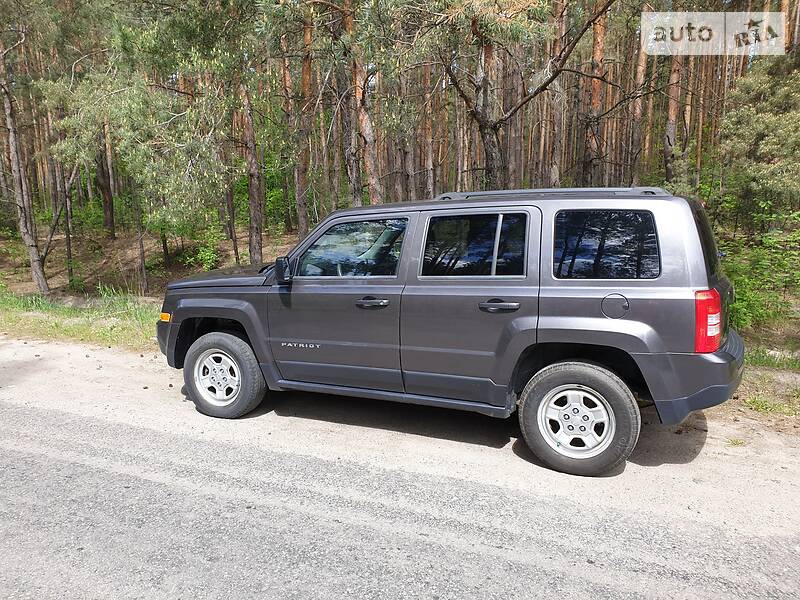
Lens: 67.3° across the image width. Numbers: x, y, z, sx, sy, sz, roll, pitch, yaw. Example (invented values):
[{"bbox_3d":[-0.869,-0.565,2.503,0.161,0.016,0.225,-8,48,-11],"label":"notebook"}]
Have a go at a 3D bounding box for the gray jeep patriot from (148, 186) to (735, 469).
[{"bbox_3d":[0.167,0.020,4.685,4.400,1.660,1.820,3,11,24],"label":"gray jeep patriot"}]

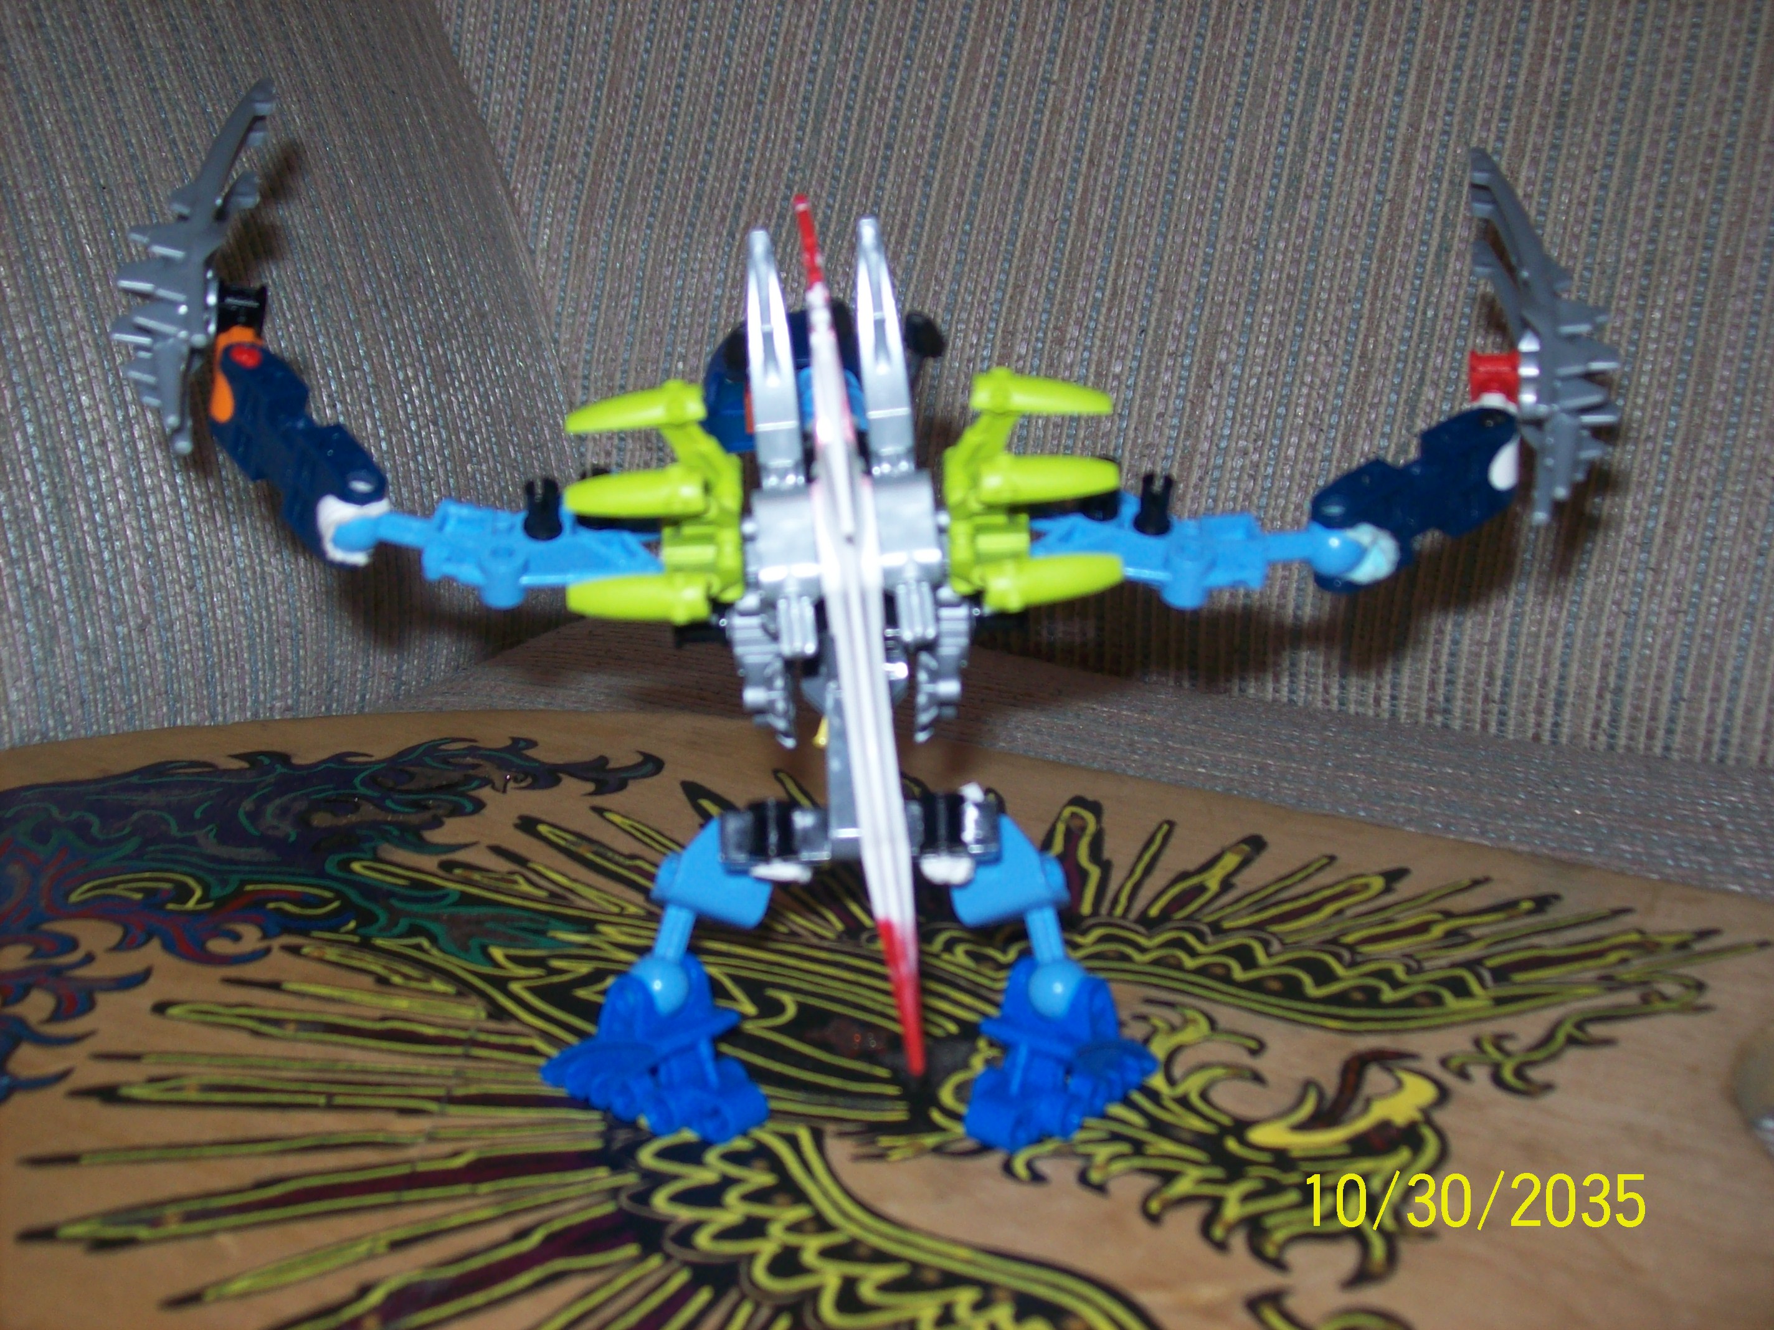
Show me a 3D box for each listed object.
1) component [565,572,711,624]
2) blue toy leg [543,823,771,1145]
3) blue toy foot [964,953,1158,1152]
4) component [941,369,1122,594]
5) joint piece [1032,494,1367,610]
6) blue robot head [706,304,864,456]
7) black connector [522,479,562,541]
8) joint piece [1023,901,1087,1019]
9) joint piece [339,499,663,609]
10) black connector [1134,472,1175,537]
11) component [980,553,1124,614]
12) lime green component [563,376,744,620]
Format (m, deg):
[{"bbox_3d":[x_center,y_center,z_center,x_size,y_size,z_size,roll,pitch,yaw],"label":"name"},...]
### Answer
[{"bbox_3d":[-0.043,-0.011,0.396,0.025,0.007,0.008,1,31,-1],"label":"component"},{"bbox_3d":[-0.040,0.054,0.400,0.038,0.047,0.030,8,28,16],"label":"blue toy leg"},{"bbox_3d":[0.030,0.068,0.403,0.032,0.024,0.026,1,31,-1],"label":"blue toy foot"},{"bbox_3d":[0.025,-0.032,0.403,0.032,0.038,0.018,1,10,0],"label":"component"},{"bbox_3d":[0.054,-0.020,0.412,0.059,0.012,0.017,1,31,-1],"label":"joint piece"},{"bbox_3d":[-0.016,-0.050,0.402,0.033,0.022,0.024,0,27,0],"label":"blue robot head"},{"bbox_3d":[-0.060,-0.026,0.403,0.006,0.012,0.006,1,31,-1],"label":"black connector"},{"bbox_3d":[0.029,0.052,0.404,0.010,0.019,0.010,-6,21,4],"label":"joint piece"},{"bbox_3d":[-0.068,-0.020,0.412,0.059,0.012,0.017,1,31,-1],"label":"joint piece"},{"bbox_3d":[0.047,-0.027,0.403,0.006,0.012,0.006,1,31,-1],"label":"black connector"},{"bbox_3d":[0.028,-0.014,0.396,0.025,0.007,0.008,0,31,-2],"label":"component"},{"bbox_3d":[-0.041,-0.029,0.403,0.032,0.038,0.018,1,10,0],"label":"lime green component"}]

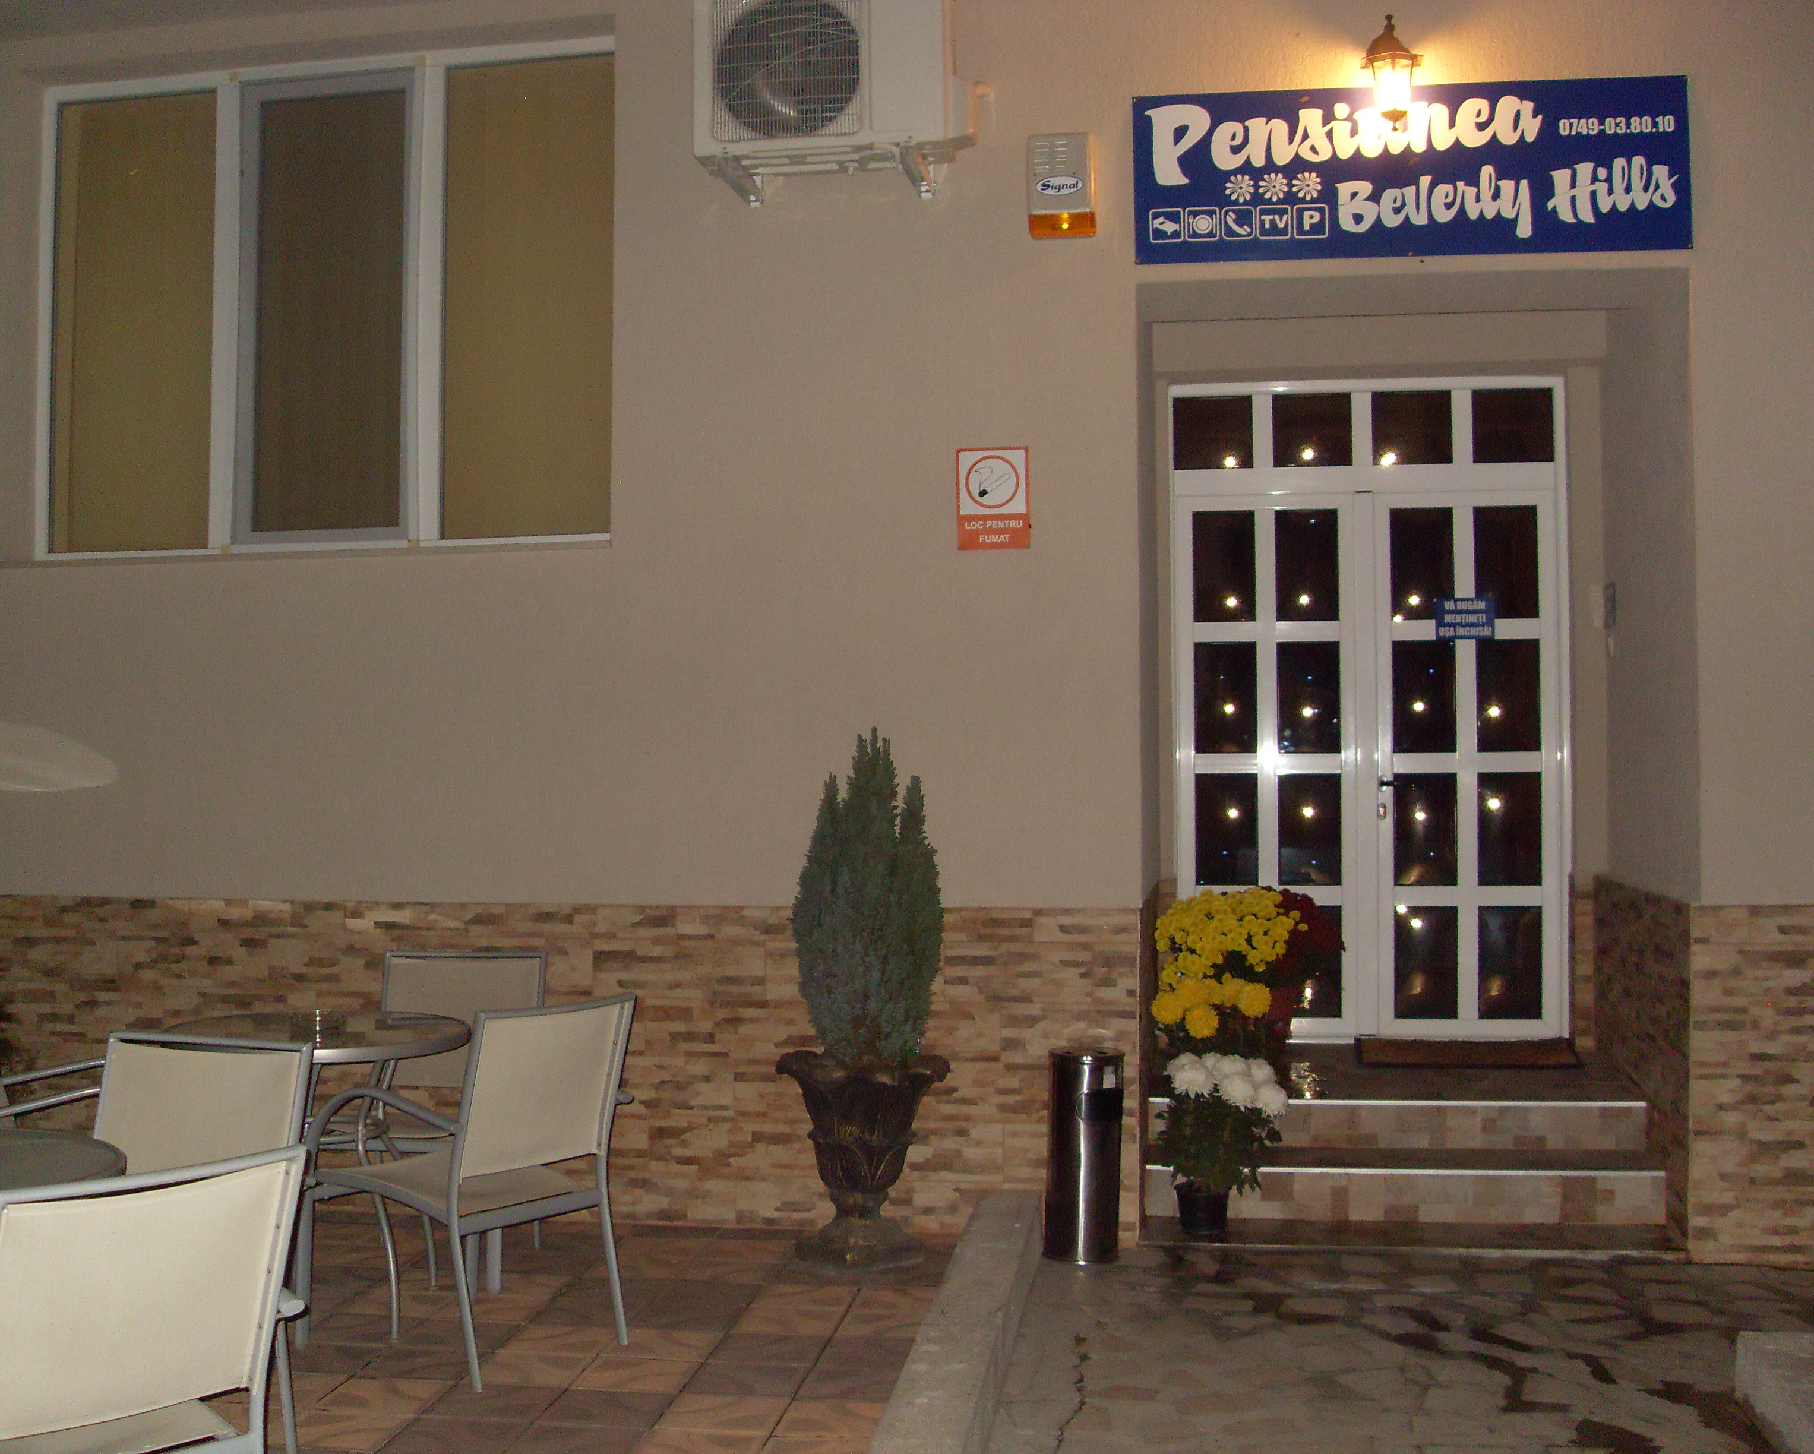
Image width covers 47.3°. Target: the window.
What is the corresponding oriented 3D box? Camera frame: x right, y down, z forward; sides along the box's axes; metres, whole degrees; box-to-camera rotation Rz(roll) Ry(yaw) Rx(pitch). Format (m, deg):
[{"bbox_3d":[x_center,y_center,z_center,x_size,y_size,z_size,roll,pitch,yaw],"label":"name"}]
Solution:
[{"bbox_3d":[-1.854,-1.354,6.637,2.060,1.590,0.100,0,-1,10],"label":"window"}]

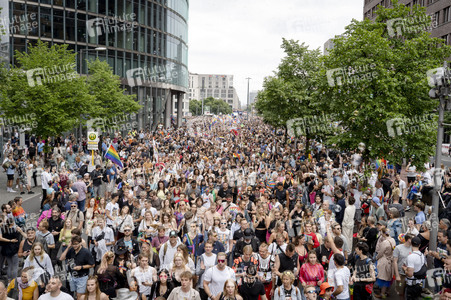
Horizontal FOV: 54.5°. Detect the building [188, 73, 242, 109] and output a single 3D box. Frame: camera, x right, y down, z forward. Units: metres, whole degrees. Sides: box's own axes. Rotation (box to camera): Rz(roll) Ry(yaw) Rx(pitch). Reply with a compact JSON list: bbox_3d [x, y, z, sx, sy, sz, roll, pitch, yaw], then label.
[{"bbox_3d":[-12.486,-50.773,406.623,46.000,35.000,40.000,2,5,2],"label":"building"}]

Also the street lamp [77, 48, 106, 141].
[{"bbox_3d":[-9.403,-3.084,31.412,1.900,8.260,0.350,1,5,-2],"label":"street lamp"}]

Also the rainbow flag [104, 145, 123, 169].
[{"bbox_3d":[-4.899,0.300,19.600,0.940,0.640,0.180,30,0,-12],"label":"rainbow flag"}]

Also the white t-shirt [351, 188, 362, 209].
[{"bbox_3d":[4.464,1.663,14.872,0.440,0.680,0.270,-1,6,-24],"label":"white t-shirt"}]

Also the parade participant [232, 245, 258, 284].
[{"bbox_3d":[0.353,2.537,7.776,0.500,1.730,0.380,1,5,1],"label":"parade participant"}]

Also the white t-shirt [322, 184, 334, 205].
[{"bbox_3d":[3.691,1.605,15.700,0.450,0.660,0.280,4,6,25],"label":"white t-shirt"}]

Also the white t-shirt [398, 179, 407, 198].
[{"bbox_3d":[6.902,1.500,17.064,0.260,0.700,0.380,-4,7,-45],"label":"white t-shirt"}]

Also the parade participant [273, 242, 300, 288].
[{"bbox_3d":[1.066,2.525,7.667,0.530,1.800,0.380,2,5,12],"label":"parade participant"}]

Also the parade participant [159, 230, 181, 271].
[{"bbox_3d":[-1.071,2.523,8.905,0.550,1.800,0.360,1,5,-7],"label":"parade participant"}]

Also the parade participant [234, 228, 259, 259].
[{"bbox_3d":[0.419,2.447,8.792,0.520,1.780,0.360,2,5,6],"label":"parade participant"}]

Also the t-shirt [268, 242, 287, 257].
[{"bbox_3d":[1.105,2.287,9.170,0.480,0.640,0.280,2,5,7],"label":"t-shirt"}]

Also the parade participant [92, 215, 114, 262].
[{"bbox_3d":[-2.680,2.313,9.600,0.500,1.750,0.380,1,5,-1],"label":"parade participant"}]

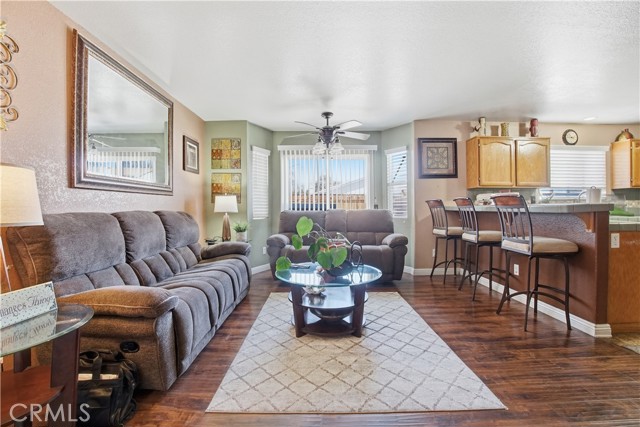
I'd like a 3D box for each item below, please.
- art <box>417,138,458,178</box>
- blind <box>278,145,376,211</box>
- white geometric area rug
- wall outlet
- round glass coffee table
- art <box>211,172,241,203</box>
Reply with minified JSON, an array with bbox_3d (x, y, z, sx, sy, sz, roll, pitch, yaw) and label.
[{"bbox_3d":[1.861,-0.873,4.189,0.610,0.630,0.030,0,1,0],"label":"art"},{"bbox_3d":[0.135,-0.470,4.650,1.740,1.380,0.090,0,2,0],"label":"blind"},{"bbox_3d":[0.186,1.010,2.384,1.580,0.012,1.960,0,1,0],"label":"white geometric area rug"},{"bbox_3d":[2.515,0.234,2.270,0.074,0.118,0.013,0,2,0],"label":"wall outlet"},{"bbox_3d":[0.083,0.779,2.445,0.940,0.470,0.920,0,1,0],"label":"round glass coffee table"},{"bbox_3d":[-1.480,-0.397,4.223,0.475,0.480,0.030,0,2,-2],"label":"art"}]

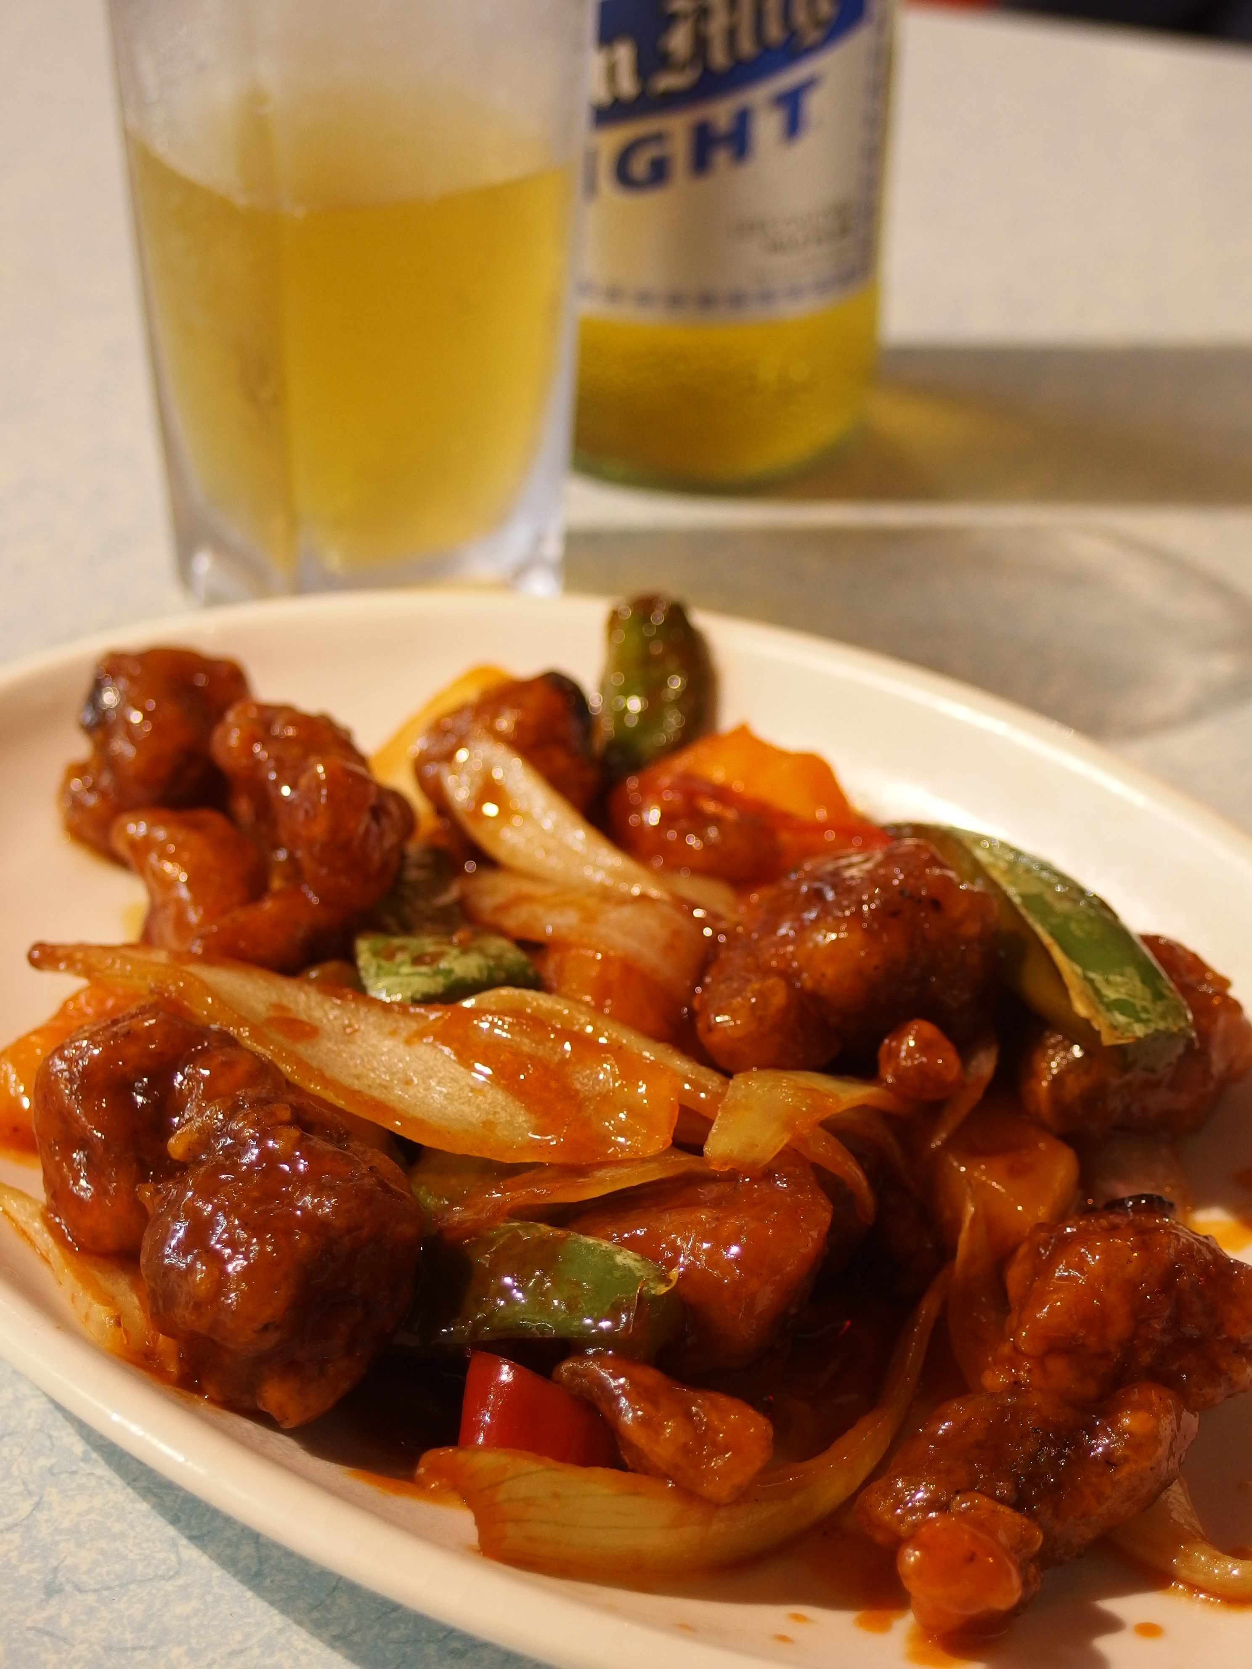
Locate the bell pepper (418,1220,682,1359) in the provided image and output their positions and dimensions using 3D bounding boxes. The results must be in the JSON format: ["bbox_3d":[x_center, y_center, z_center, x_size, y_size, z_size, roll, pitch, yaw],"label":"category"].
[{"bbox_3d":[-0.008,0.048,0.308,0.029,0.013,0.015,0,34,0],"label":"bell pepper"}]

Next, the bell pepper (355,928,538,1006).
[{"bbox_3d":[-0.021,0.017,0.350,0.024,0.010,0.016,0,34,0],"label":"bell pepper"}]

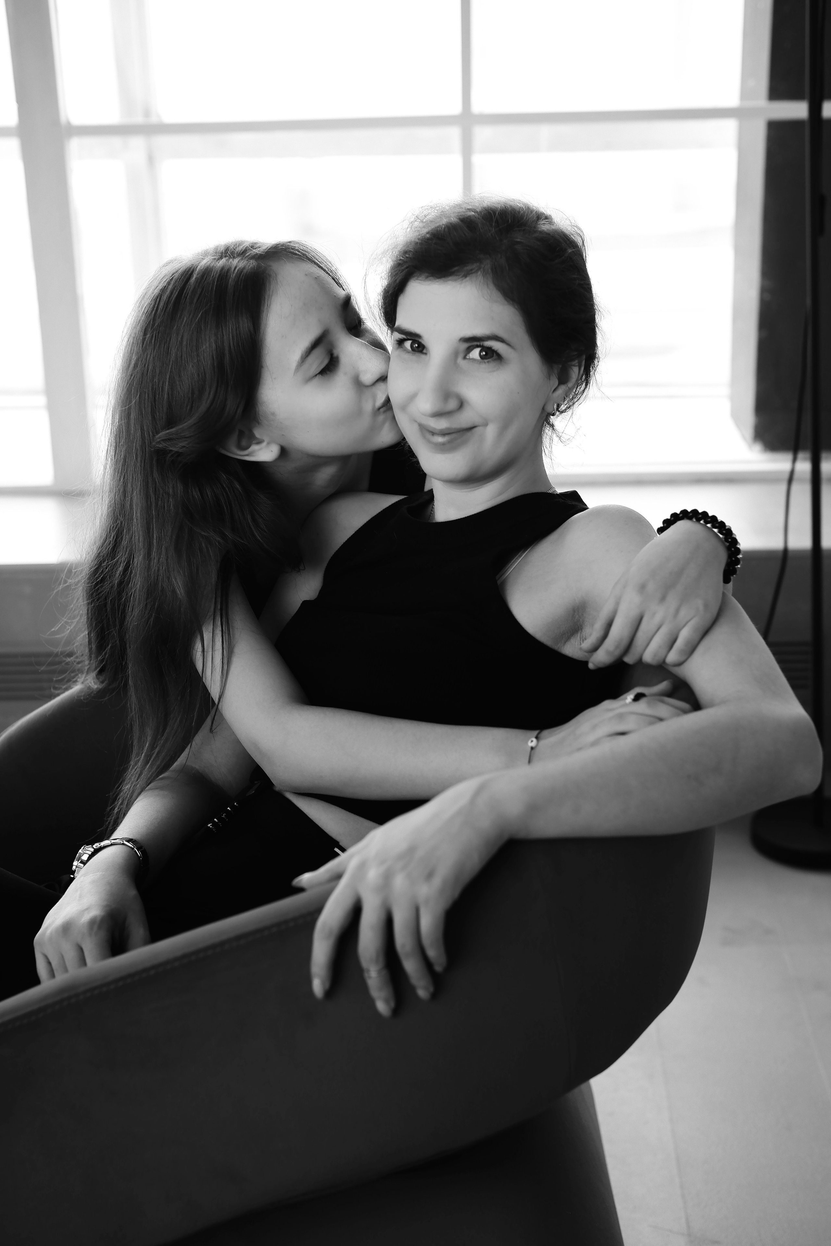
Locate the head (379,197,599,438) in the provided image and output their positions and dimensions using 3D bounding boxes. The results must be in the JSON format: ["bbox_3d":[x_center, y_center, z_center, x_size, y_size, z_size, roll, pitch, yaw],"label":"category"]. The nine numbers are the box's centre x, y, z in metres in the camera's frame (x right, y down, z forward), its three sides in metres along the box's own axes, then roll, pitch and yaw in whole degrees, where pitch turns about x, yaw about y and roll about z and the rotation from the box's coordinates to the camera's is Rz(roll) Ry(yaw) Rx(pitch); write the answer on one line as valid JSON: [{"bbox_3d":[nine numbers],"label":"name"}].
[{"bbox_3d":[0.062,-0.244,1.480,0.175,0.240,0.220,14,16,24],"label":"head"}]

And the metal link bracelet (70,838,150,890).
[{"bbox_3d":[-0.237,0.191,1.340,0.063,0.054,0.016,13,34,20],"label":"metal link bracelet"}]

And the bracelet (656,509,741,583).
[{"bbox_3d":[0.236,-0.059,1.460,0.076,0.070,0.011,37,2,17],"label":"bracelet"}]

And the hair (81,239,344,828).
[{"bbox_3d":[-0.177,-0.080,1.500,0.200,0.500,0.180,20,23,25],"label":"hair"}]

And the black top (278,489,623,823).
[{"bbox_3d":[0.025,0.034,1.500,0.320,0.340,0.220,9,-3,42],"label":"black top"}]

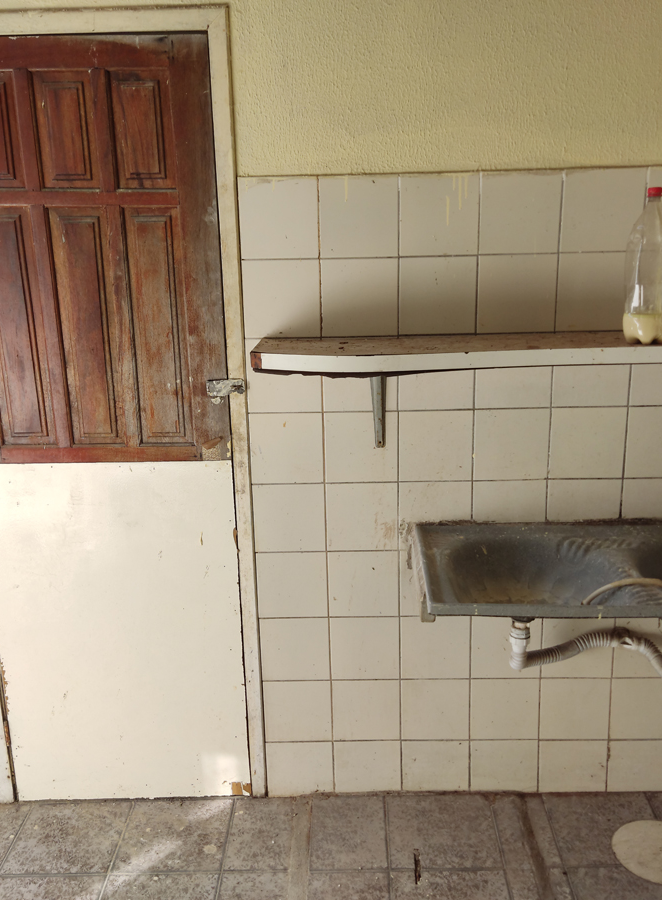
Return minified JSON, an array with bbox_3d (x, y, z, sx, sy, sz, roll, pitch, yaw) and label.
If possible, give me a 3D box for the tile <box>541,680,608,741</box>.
[{"bbox_3d":[0.704,0.750,2.500,0.198,0.197,0.010,-1,16,3],"label":"tile"}]

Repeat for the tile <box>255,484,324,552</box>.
[{"bbox_3d":[-0.113,0.188,2.385,0.200,0.197,0.010,-1,15,2],"label":"tile"}]

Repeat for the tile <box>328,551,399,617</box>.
[{"bbox_3d":[0.091,0.372,2.403,0.198,0.197,0.009,-1,15,2],"label":"tile"}]

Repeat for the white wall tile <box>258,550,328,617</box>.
[{"bbox_3d":[-0.108,0.377,2.424,0.197,0.195,0.010,-1,15,2],"label":"white wall tile"}]

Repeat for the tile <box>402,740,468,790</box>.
[{"bbox_3d":[0.307,0.931,2.562,0.198,0.175,0.010,-1,15,2],"label":"tile"}]

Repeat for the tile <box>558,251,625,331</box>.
[{"bbox_3d":[0.671,-0.396,2.182,0.198,0.195,0.010,-1,15,2],"label":"tile"}]

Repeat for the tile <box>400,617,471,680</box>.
[{"bbox_3d":[0.298,0.563,2.472,0.200,0.197,0.010,-1,15,2],"label":"tile"}]

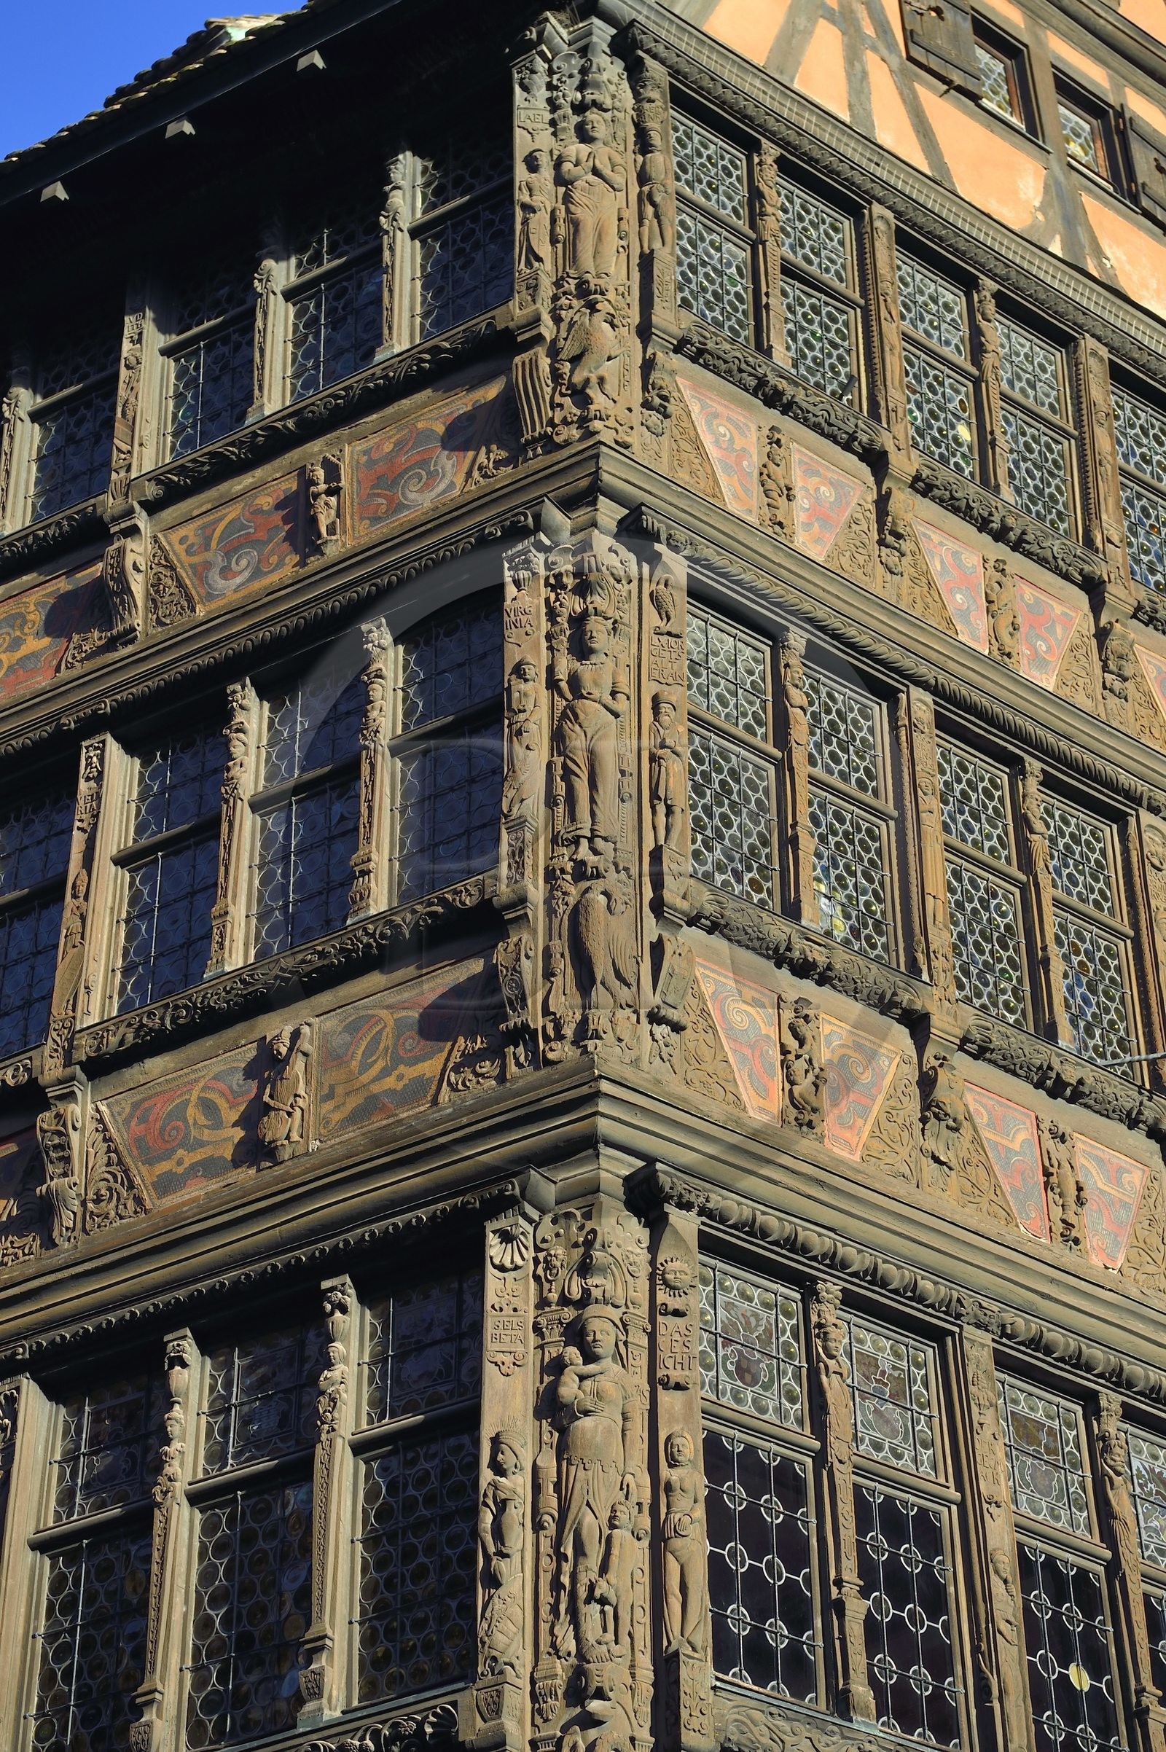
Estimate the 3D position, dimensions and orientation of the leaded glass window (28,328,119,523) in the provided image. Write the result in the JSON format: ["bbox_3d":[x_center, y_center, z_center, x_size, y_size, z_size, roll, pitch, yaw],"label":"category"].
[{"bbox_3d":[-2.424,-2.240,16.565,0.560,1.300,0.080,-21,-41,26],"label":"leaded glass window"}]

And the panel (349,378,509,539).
[{"bbox_3d":[-0.673,-1.795,14.796,0.840,0.610,0.050,-21,-41,26],"label":"panel"}]

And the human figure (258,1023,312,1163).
[{"bbox_3d":[-1.088,0.804,12.520,0.210,0.570,0.140,-21,-41,25],"label":"human figure"}]

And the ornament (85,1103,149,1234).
[{"bbox_3d":[-1.767,1.060,12.963,0.290,0.575,0.070,-21,-41,25],"label":"ornament"}]

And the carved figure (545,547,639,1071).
[{"bbox_3d":[0.028,-0.293,12.540,0.420,2.380,0.220,1,-36,-3],"label":"carved figure"}]

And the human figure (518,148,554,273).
[{"bbox_3d":[-0.179,-2.819,14.524,0.183,0.731,0.100,-21,-41,26],"label":"human figure"}]

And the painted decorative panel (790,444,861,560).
[{"bbox_3d":[1.039,-1.532,14.526,0.445,0.589,0.050,25,-43,-31],"label":"painted decorative panel"}]

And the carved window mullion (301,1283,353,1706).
[{"bbox_3d":[-0.893,2.199,12.056,0.130,1.700,0.150,-21,-41,26],"label":"carved window mullion"}]

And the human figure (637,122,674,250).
[{"bbox_3d":[0.293,-2.946,14.709,0.180,0.780,0.120,25,-44,-30],"label":"human figure"}]

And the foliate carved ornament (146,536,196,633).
[{"bbox_3d":[-1.853,-1.373,15.330,0.359,0.613,0.070,-21,-41,25],"label":"foliate carved ornament"}]

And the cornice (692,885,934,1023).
[{"bbox_3d":[0.897,0.330,13.342,1.277,0.176,0.175,25,-44,-30],"label":"cornice"}]

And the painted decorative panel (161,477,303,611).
[{"bbox_3d":[-1.595,-1.458,15.226,0.815,0.622,0.040,-21,-41,25],"label":"painted decorative panel"}]

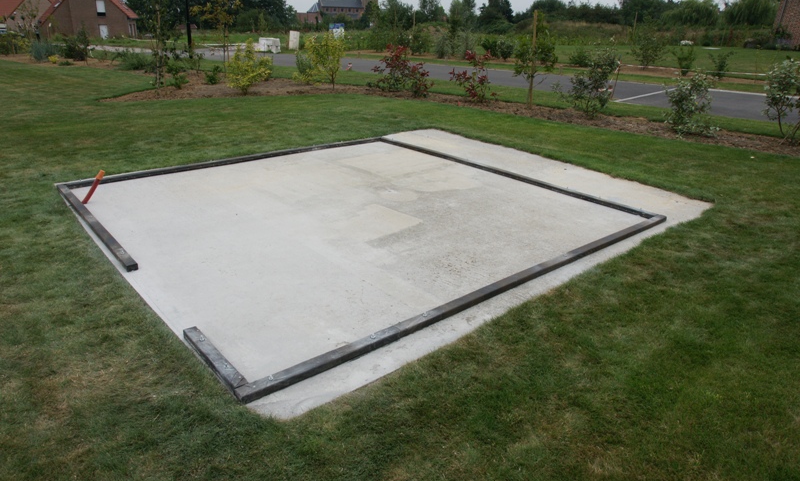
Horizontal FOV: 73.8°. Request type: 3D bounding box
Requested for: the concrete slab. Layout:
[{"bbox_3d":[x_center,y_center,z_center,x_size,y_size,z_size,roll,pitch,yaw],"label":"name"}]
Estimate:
[{"bbox_3d":[-0.103,-0.440,5.415,5.183,0.120,4.516,-17,29,-37],"label":"concrete slab"}]

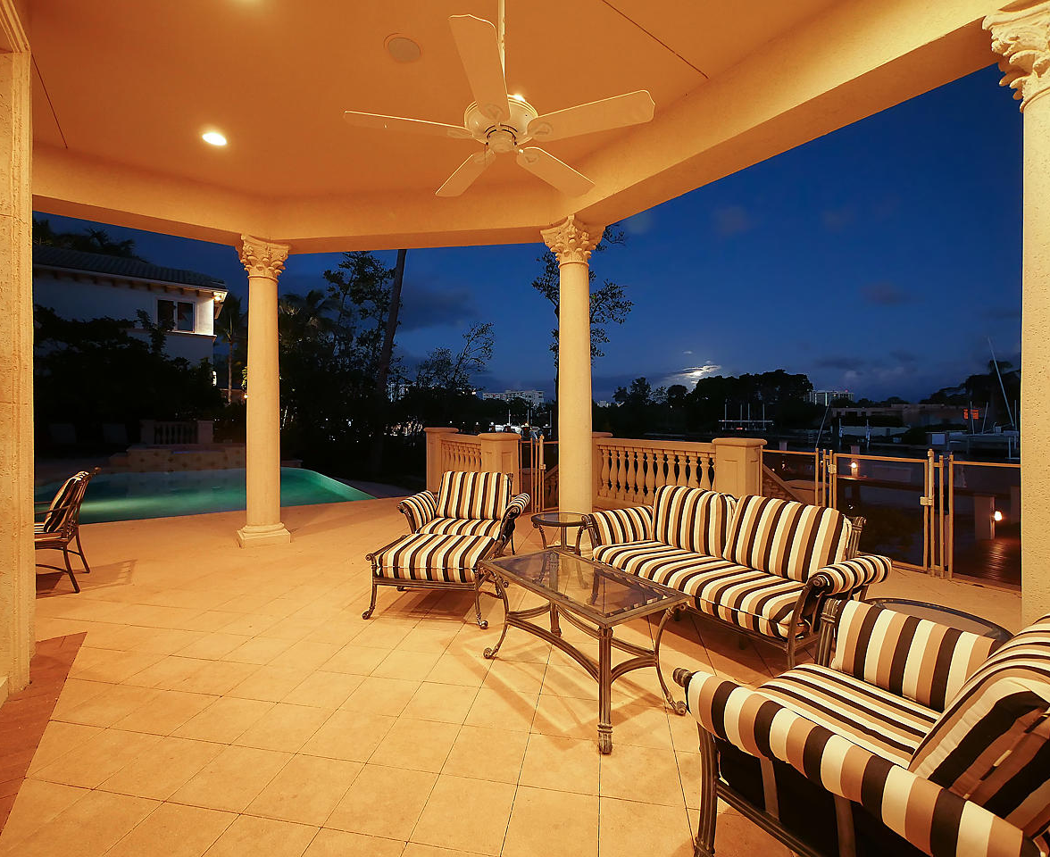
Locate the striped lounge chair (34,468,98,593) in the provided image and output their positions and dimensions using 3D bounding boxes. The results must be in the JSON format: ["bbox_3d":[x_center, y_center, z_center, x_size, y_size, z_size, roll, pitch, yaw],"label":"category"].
[{"bbox_3d":[-3.938,0.822,3.715,0.700,0.940,0.660,0,0,-39],"label":"striped lounge chair"}]

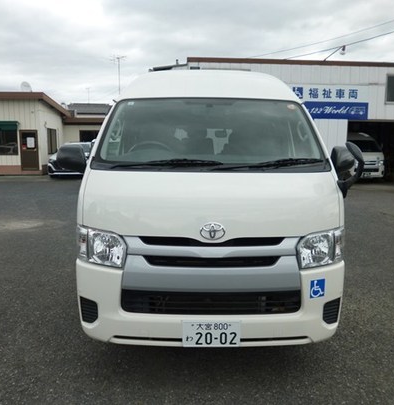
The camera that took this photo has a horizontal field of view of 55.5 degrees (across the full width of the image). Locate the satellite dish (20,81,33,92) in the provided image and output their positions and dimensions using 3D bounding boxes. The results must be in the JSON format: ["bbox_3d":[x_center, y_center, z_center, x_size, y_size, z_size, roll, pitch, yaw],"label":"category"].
[{"bbox_3d":[-8.274,-5.576,18.200,0.560,0.600,0.400,4,9,24],"label":"satellite dish"}]

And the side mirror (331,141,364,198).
[{"bbox_3d":[1.052,-0.223,2.572,0.230,0.400,0.250,1,8,2],"label":"side mirror"}]

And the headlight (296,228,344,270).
[{"bbox_3d":[0.757,0.286,2.303,0.360,0.220,0.300,1,8,2],"label":"headlight"}]

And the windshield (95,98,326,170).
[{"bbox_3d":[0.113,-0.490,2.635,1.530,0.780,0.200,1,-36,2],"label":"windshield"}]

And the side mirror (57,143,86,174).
[{"bbox_3d":[-0.879,-0.318,2.691,0.230,0.240,0.150,1,8,2],"label":"side mirror"}]

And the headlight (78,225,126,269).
[{"bbox_3d":[-0.582,0.263,2.355,0.360,0.220,0.300,1,8,2],"label":"headlight"}]

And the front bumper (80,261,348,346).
[{"bbox_3d":[0.082,0.607,2.335,1.690,0.450,0.480,1,8,2],"label":"front bumper"}]

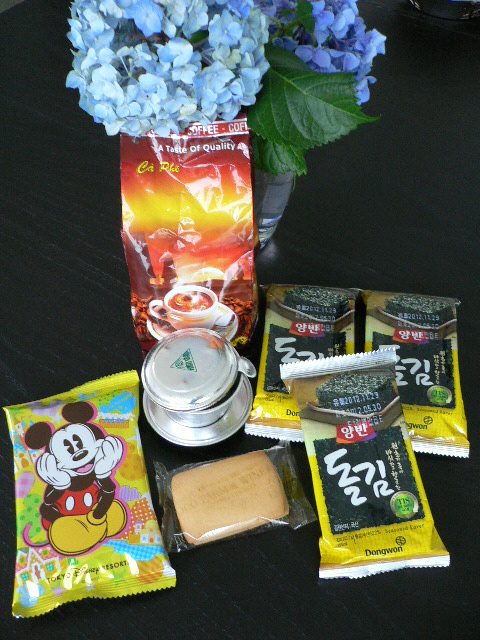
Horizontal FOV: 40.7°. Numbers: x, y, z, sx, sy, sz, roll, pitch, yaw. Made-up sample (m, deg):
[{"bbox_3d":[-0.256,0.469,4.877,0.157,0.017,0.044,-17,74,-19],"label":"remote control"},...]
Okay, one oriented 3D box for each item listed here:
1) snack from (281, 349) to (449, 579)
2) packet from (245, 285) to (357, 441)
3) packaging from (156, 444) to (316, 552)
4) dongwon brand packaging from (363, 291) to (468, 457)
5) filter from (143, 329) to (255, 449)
[{"bbox_3d":[0.091,0.108,0.496,0.092,0.019,0.158,-8,68,-6],"label":"snack"},{"bbox_3d":[0.059,0.034,0.574,0.092,0.019,0.158,4,52,4],"label":"packet"},{"bbox_3d":[-0.008,0.133,0.501,0.110,0.014,0.070,-15,53,-11],"label":"packaging"},{"bbox_3d":[0.149,0.040,0.569,0.092,0.019,0.158,6,52,6],"label":"dongwon brand packaging"},{"bbox_3d":[-0.034,0.052,0.535,0.094,0.060,0.092,-6,52,-4],"label":"filter"}]

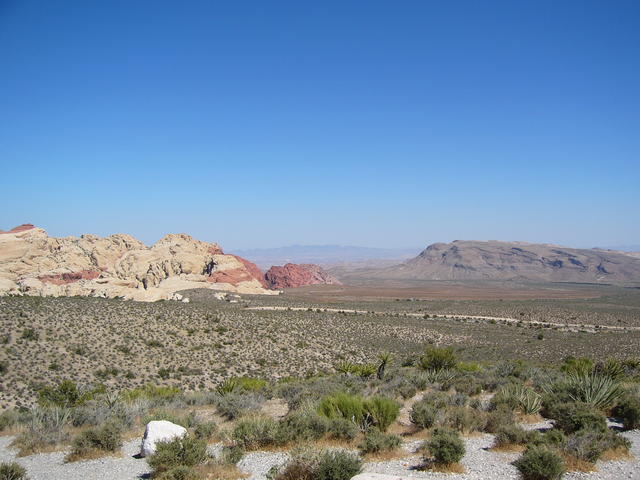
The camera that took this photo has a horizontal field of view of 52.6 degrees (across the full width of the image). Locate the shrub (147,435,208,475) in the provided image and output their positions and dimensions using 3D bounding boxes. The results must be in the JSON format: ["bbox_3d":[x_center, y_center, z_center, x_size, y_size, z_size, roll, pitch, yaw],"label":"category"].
[{"bbox_3d":[-2.062,3.068,9.362,0.879,0.509,0.741,0,-1,0],"label":"shrub"}]

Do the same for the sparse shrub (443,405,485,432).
[{"bbox_3d":[2.711,3.368,12.226,0.778,0.444,0.662,0,-1,0],"label":"sparse shrub"}]

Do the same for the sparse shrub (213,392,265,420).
[{"bbox_3d":[-1.400,2.861,11.118,0.876,0.452,0.788,0,-1,-7],"label":"sparse shrub"}]

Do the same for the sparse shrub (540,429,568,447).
[{"bbox_3d":[3.086,2.610,8.552,0.337,0.224,0.303,0,-1,20],"label":"sparse shrub"}]

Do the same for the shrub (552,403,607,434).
[{"bbox_3d":[4.856,3.310,12.109,0.990,0.538,0.838,0,-1,0],"label":"shrub"}]

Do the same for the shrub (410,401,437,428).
[{"bbox_3d":[1.603,2.702,10.021,0.395,0.408,0.355,0,-1,9],"label":"shrub"}]

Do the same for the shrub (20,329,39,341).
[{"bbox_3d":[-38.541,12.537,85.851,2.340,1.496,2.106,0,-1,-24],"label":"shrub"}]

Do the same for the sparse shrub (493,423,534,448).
[{"bbox_3d":[3.241,3.286,10.896,0.660,0.359,0.562,0,-1,0],"label":"sparse shrub"}]

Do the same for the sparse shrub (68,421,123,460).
[{"bbox_3d":[-2.765,2.469,7.970,0.652,0.463,0.587,0,-1,-19],"label":"sparse shrub"}]

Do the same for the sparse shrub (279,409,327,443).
[{"bbox_3d":[-0.230,2.589,9.032,0.684,0.446,0.616,0,-1,-1],"label":"sparse shrub"}]

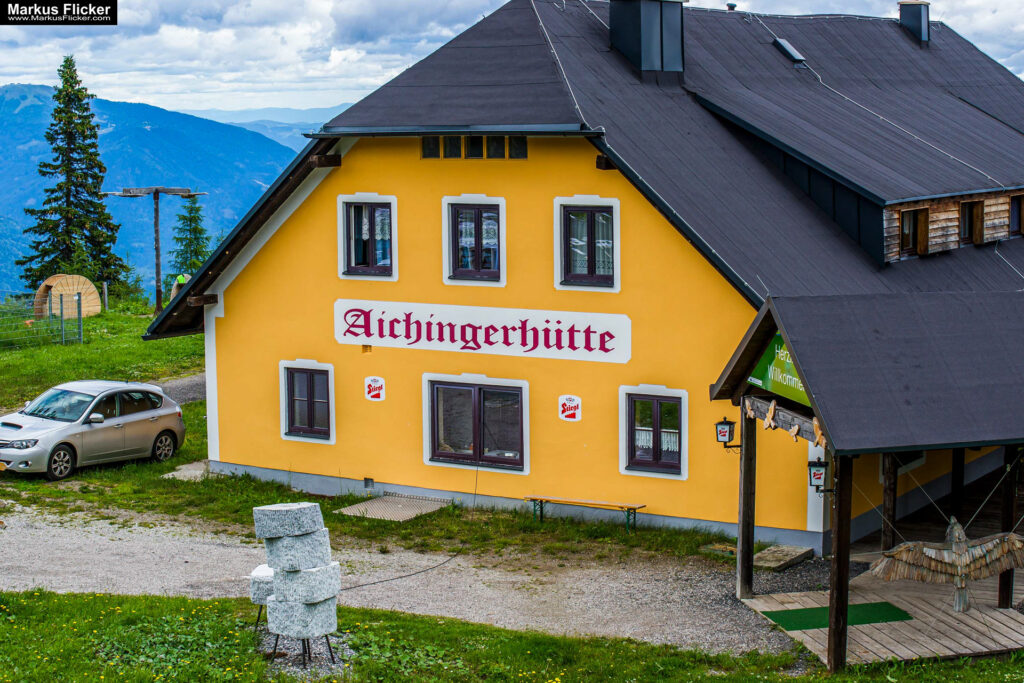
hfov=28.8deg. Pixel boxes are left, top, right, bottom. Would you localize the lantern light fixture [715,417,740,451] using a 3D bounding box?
[{"bbox_3d":[3.111,1.328,28.749,0.310,0.500,0.290,3,8,27],"label":"lantern light fixture"}]

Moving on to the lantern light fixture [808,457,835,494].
[{"bbox_3d":[3.908,1.692,25.143,0.330,0.490,0.270,0,7,10],"label":"lantern light fixture"}]

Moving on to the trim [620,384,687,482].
[{"bbox_3d":[2.357,1.476,32.947,1.289,1.563,0.120,4,8,32],"label":"trim"}]

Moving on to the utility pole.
[{"bbox_3d":[-12.174,-3.090,68.000,3.551,4.371,0.900,-2,7,-8],"label":"utility pole"}]

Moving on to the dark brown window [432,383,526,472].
[{"bbox_3d":[-0.636,1.469,34.925,1.959,1.453,0.140,4,8,32],"label":"dark brown window"}]

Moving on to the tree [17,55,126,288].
[{"bbox_3d":[-17.737,-6.307,80.000,4.339,10.526,4.259,-1,7,0],"label":"tree"}]

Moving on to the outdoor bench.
[{"bbox_3d":[1.230,2.925,33.372,2.200,0.470,0.260,4,8,32],"label":"outdoor bench"}]

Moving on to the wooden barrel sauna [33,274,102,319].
[{"bbox_3d":[-15.200,-1.477,68.400,1.950,1.650,1.200,-7,9,-39],"label":"wooden barrel sauna"}]

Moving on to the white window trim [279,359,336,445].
[{"bbox_3d":[-3.763,1.100,36.845,1.271,1.545,0.120,4,8,32],"label":"white window trim"}]

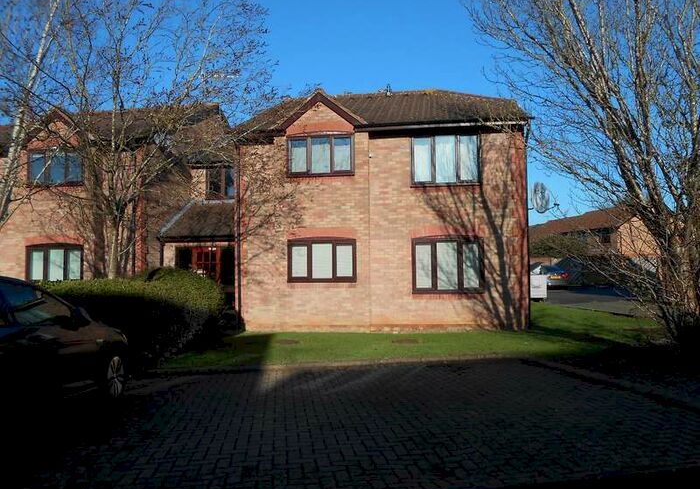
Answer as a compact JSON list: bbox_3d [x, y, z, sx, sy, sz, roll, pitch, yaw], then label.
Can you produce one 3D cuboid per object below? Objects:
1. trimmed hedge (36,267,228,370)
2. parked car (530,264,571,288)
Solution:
[{"bbox_3d":[-4.856,1.350,10.756,3.580,1.710,2.850,-1,-3,8],"label":"trimmed hedge"},{"bbox_3d":[11.826,1.898,31.764,1.760,1.450,4.300,-1,-3,8],"label":"parked car"}]

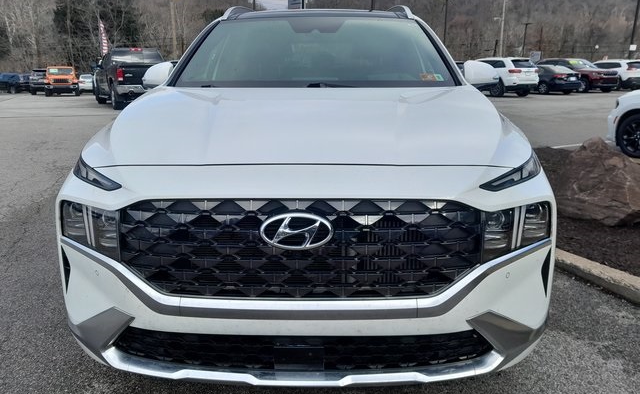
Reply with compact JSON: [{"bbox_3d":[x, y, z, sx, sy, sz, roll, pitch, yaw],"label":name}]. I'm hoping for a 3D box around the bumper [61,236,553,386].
[{"bbox_3d":[-0.063,0.373,1.743,1.800,0.436,0.420,0,14,2],"label":"bumper"}]

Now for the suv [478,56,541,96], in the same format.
[{"bbox_3d":[8.516,-6.045,25.146,1.940,1.760,4.820,-5,15,-17],"label":"suv"}]

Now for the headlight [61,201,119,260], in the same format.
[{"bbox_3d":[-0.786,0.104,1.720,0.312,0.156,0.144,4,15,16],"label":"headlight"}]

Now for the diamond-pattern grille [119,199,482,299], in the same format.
[{"bbox_3d":[-0.069,0.148,1.561,1.190,0.301,0.160,0,14,2],"label":"diamond-pattern grille"}]

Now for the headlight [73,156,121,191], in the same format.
[{"bbox_3d":[-0.763,-0.090,1.765,0.354,0.085,0.254,5,15,19],"label":"headlight"}]

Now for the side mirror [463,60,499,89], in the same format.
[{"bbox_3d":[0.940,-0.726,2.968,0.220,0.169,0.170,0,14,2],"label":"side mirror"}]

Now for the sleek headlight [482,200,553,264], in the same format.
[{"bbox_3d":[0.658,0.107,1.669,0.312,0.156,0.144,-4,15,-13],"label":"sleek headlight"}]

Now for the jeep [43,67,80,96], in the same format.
[{"bbox_3d":[-17.302,-7.851,33.744,1.875,1.840,4.600,-7,16,-24],"label":"jeep"}]

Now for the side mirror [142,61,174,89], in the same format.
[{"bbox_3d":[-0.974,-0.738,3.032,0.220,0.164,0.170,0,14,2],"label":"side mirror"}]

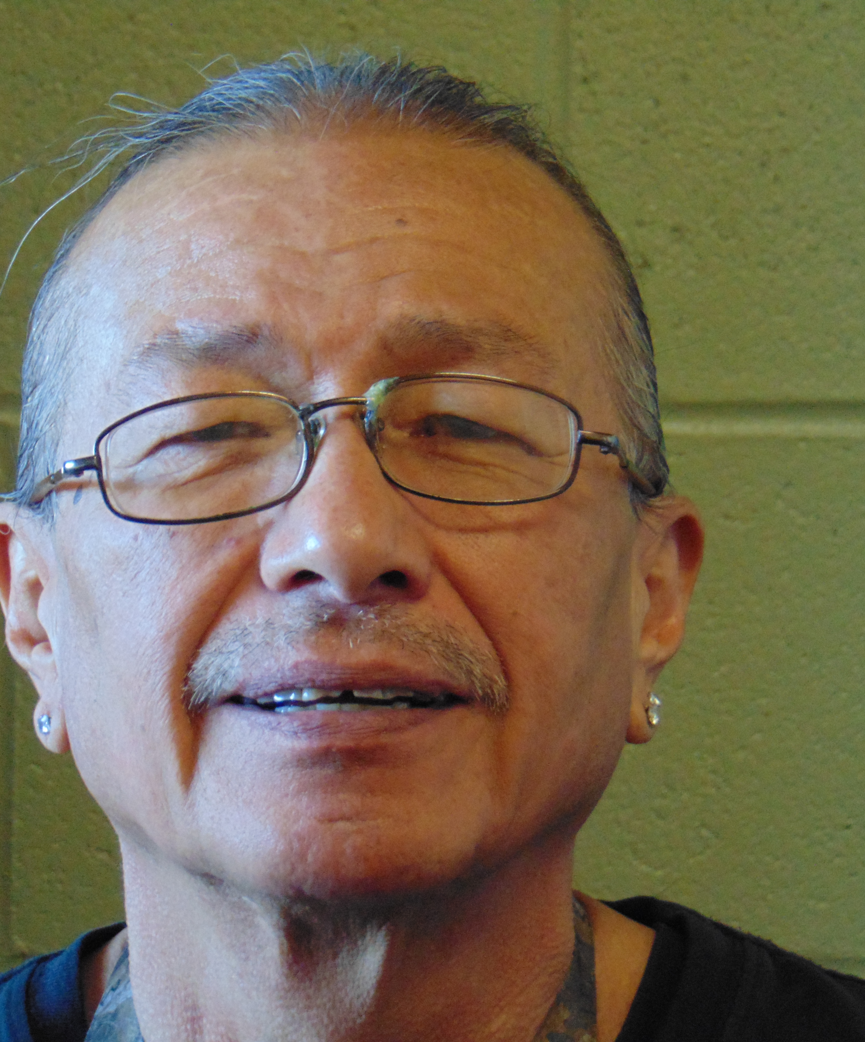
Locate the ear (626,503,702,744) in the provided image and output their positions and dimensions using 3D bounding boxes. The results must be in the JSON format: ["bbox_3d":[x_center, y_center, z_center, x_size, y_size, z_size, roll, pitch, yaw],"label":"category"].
[{"bbox_3d":[0.063,0.027,1.440,0.022,0.066,0.038,-2,-14,21],"label":"ear"}]

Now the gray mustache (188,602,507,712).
[{"bbox_3d":[-0.022,0.035,1.355,0.083,0.028,0.026,1,-12,-1],"label":"gray mustache"}]

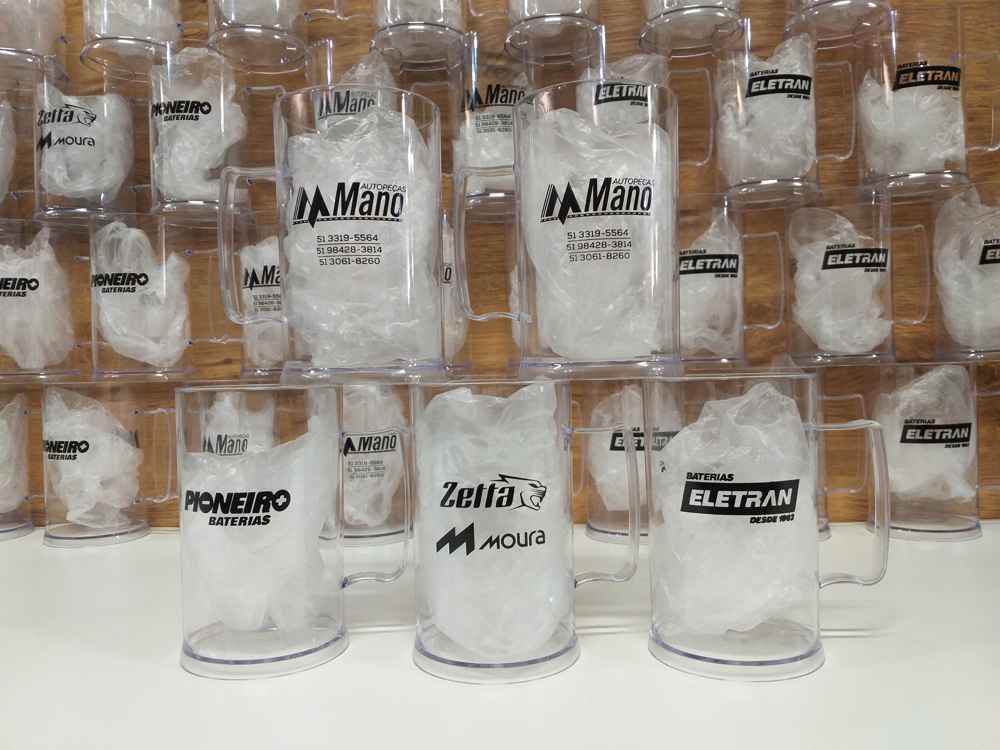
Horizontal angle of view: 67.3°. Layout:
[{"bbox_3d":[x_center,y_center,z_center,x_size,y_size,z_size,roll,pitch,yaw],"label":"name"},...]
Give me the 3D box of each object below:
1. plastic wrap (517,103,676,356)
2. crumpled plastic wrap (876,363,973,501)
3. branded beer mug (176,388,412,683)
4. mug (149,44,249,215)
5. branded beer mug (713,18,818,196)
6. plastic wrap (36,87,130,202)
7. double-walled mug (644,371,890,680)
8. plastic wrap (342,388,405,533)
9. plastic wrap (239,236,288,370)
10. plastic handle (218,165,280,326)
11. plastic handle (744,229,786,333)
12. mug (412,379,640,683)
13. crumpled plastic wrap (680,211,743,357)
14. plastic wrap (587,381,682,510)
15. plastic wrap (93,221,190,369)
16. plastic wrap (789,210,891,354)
[{"bbox_3d":[0.051,-0.075,0.405,0.079,0.132,0.076,-1,1,0],"label":"plastic wrap"},{"bbox_3d":[0.377,0.053,0.665,0.079,0.119,0.073,-1,1,0],"label":"crumpled plastic wrap"},{"bbox_3d":[-0.113,0.078,0.418,0.123,0.145,0.090,-1,1,-5],"label":"branded beer mug"},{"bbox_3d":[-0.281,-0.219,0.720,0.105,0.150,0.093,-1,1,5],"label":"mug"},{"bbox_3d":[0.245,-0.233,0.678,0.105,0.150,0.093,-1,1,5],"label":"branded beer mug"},{"bbox_3d":[-0.396,-0.219,0.729,0.081,0.100,0.076,-1,1,5],"label":"plastic wrap"},{"bbox_3d":[0.146,0.075,0.414,0.130,0.150,0.093,-1,1,5],"label":"double-walled mug"},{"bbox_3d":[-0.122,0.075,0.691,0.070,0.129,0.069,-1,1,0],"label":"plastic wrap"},{"bbox_3d":[-0.200,-0.066,0.717,0.074,0.122,0.074,-1,1,5],"label":"plastic wrap"},{"bbox_3d":[-0.139,-0.073,0.422,0.042,0.090,0.015,-1,1,5],"label":"plastic handle"},{"bbox_3d":[0.237,-0.084,0.672,0.040,0.087,0.013,-1,1,0],"label":"plastic handle"},{"bbox_3d":[0.014,0.075,0.407,0.123,0.145,0.090,-1,1,-8],"label":"mug"},{"bbox_3d":[0.174,-0.081,0.687,0.078,0.126,0.076,-1,1,5],"label":"crumpled plastic wrap"},{"bbox_3d":[0.124,0.065,0.694,0.080,0.113,0.076,-1,1,5],"label":"plastic wrap"},{"bbox_3d":[-0.337,-0.076,0.707,0.081,0.134,0.074,-1,1,0],"label":"plastic wrap"},{"bbox_3d":[0.304,-0.083,0.670,0.080,0.130,0.074,-1,1,0],"label":"plastic wrap"}]

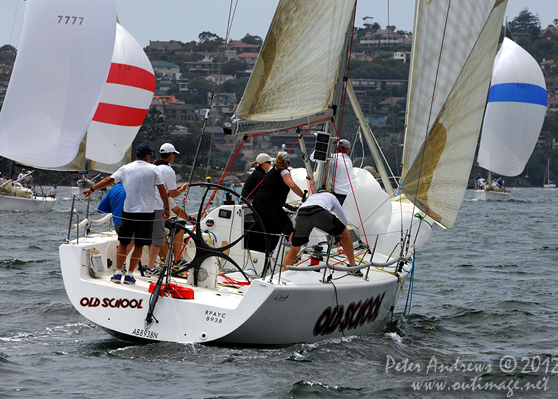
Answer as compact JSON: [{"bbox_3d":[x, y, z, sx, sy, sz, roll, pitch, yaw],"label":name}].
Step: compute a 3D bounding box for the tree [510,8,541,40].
[{"bbox_3d":[111.018,-78.816,2250.000,13.960,14.410,13.060,0,0,0],"label":"tree"}]

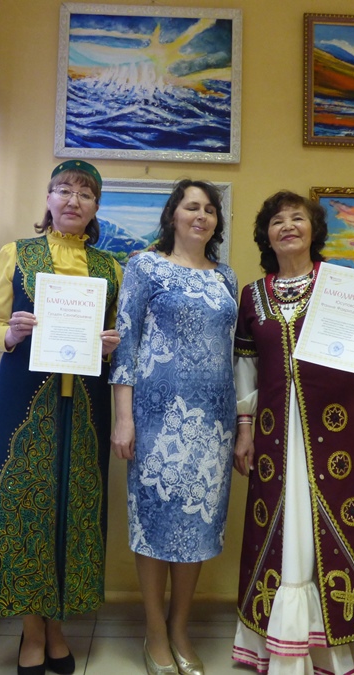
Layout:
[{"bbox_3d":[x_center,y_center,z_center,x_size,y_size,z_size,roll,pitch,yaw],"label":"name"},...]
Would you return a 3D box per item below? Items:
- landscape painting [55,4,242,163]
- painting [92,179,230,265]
[{"bbox_3d":[-0.111,-1.040,2.567,0.747,0.648,0.035,2,-4,-2],"label":"landscape painting"},{"bbox_3d":[-0.126,-0.381,2.521,0.685,0.507,0.035,2,-4,-2],"label":"painting"}]

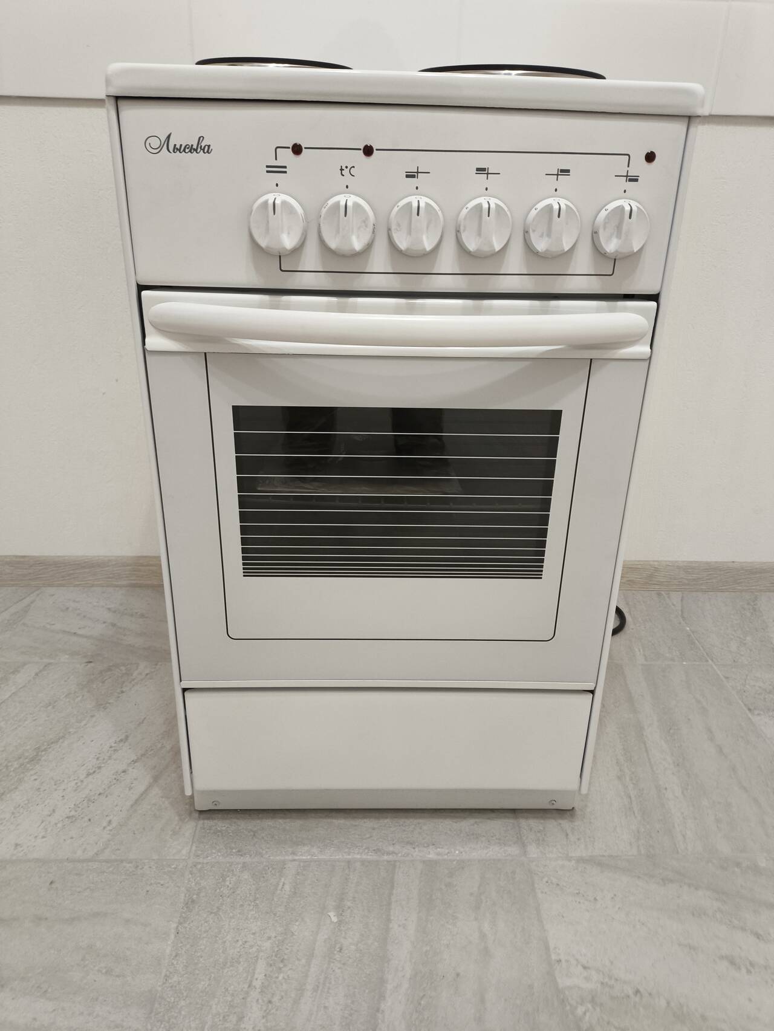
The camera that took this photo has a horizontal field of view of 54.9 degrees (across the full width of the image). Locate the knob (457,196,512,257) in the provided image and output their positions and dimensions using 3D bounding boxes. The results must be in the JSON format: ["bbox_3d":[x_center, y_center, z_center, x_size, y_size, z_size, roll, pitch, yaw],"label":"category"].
[{"bbox_3d":[0.086,-0.251,0.650,0.050,0.050,0.023,1,24,-2],"label":"knob"}]

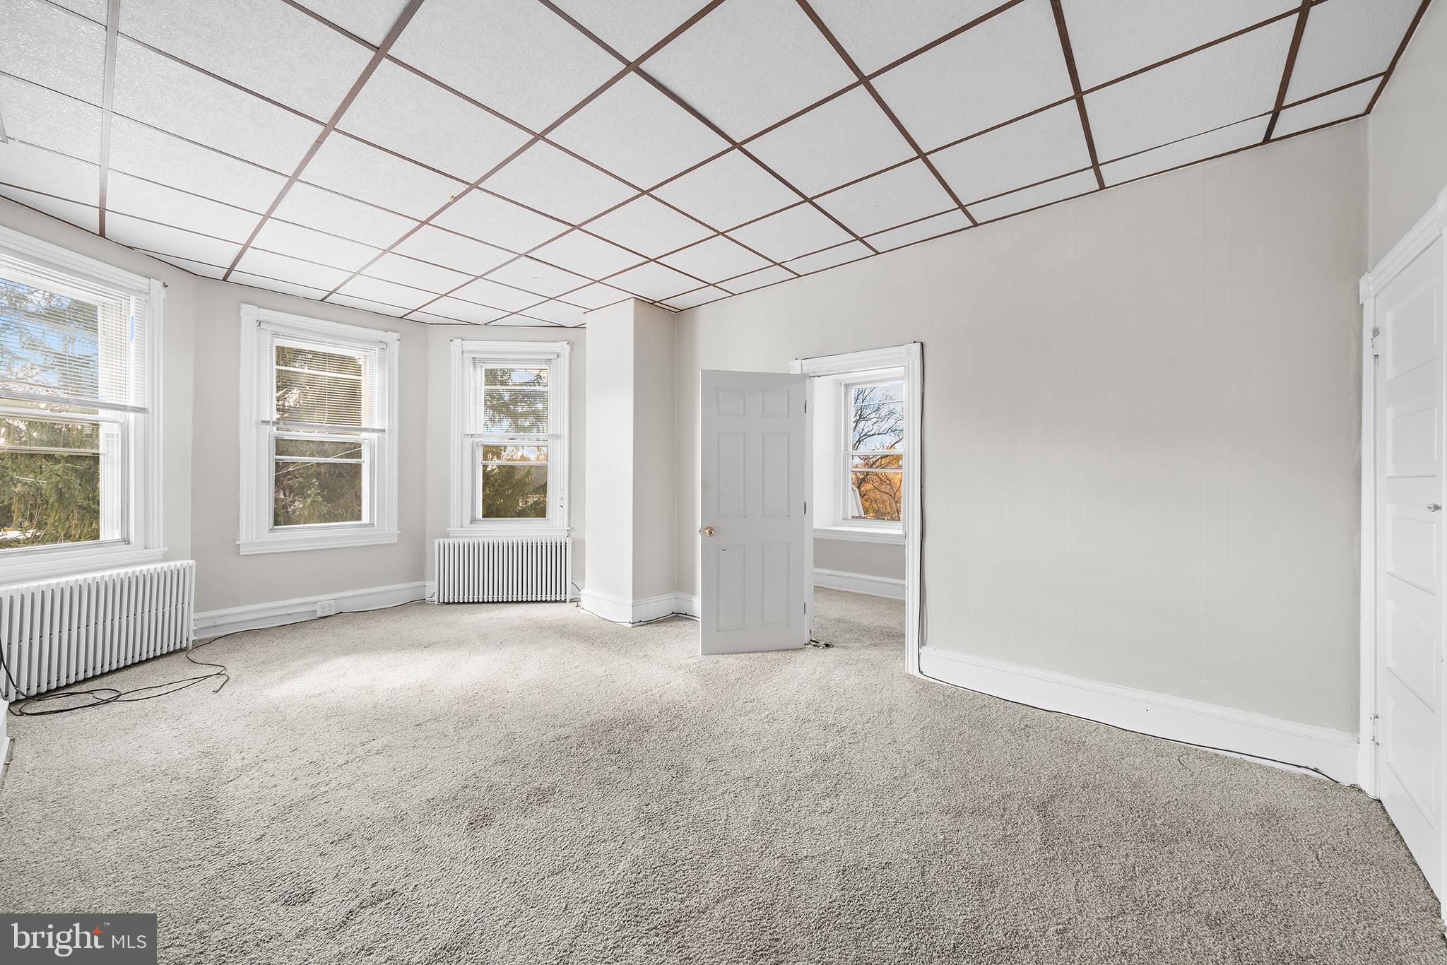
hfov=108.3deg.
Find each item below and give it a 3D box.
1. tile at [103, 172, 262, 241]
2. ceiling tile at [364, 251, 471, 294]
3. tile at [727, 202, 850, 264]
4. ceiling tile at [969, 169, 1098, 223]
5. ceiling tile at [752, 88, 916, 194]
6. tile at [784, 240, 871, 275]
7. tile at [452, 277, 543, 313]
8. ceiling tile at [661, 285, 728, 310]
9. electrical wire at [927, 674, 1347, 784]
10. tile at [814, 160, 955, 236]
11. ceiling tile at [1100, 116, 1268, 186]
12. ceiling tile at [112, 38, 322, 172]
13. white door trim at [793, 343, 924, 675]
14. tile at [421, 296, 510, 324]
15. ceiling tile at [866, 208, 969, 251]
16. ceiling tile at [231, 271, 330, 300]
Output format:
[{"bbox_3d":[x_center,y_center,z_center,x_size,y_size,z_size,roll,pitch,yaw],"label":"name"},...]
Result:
[{"bbox_3d":[-3.028,-1.530,2.945,0.597,0.020,0.597,0,1,39],"label":"tile"},{"bbox_3d":[-2.268,-1.547,3.893,0.597,0.020,0.597,0,1,39],"label":"ceiling tile"},{"bbox_3d":[0.424,-1.537,3.246,0.600,0.022,0.600,1,1,40],"label":"tile"},{"bbox_3d":[1.664,-1.547,2.829,0.595,0.020,0.280,0,1,39],"label":"ceiling tile"},{"bbox_3d":[0.492,-1.522,2.385,0.600,0.022,0.600,1,1,40],"label":"ceiling tile"},{"bbox_3d":[0.718,-1.548,3.601,0.600,0.020,0.294,1,1,40],"label":"tile"},{"bbox_3d":[-1.875,-1.555,4.373,0.597,0.020,0.597,0,1,39],"label":"tile"},{"bbox_3d":[-0.232,-1.561,4.413,0.600,0.020,0.293,1,1,40],"label":"ceiling tile"},{"bbox_3d":[1.952,1.246,2.750,1.730,0.050,0.030,1,1,40],"label":"electrical wire"},{"bbox_3d":[0.896,-1.534,2.859,0.600,0.020,0.600,1,1,40],"label":"tile"},{"bbox_3d":[2.107,-1.528,2.421,0.595,0.022,0.256,1,1,40],"label":"ceiling tile"},{"bbox_3d":[-2.088,-1.523,2.175,0.597,0.020,0.597,0,1,39],"label":"ceiling tile"},{"bbox_3d":[0.936,0.165,3.716,0.969,2.145,0.158,1,1,40],"label":"white door trim"},{"bbox_3d":[-2.367,-1.564,4.787,0.600,0.020,0.600,1,1,40],"label":"tile"},{"bbox_3d":[1.193,-1.550,3.219,0.595,0.020,0.280,0,1,39],"label":"ceiling tile"},{"bbox_3d":[-3.475,-1.545,4.101,0.285,0.020,0.595,0,1,39],"label":"ceiling tile"}]

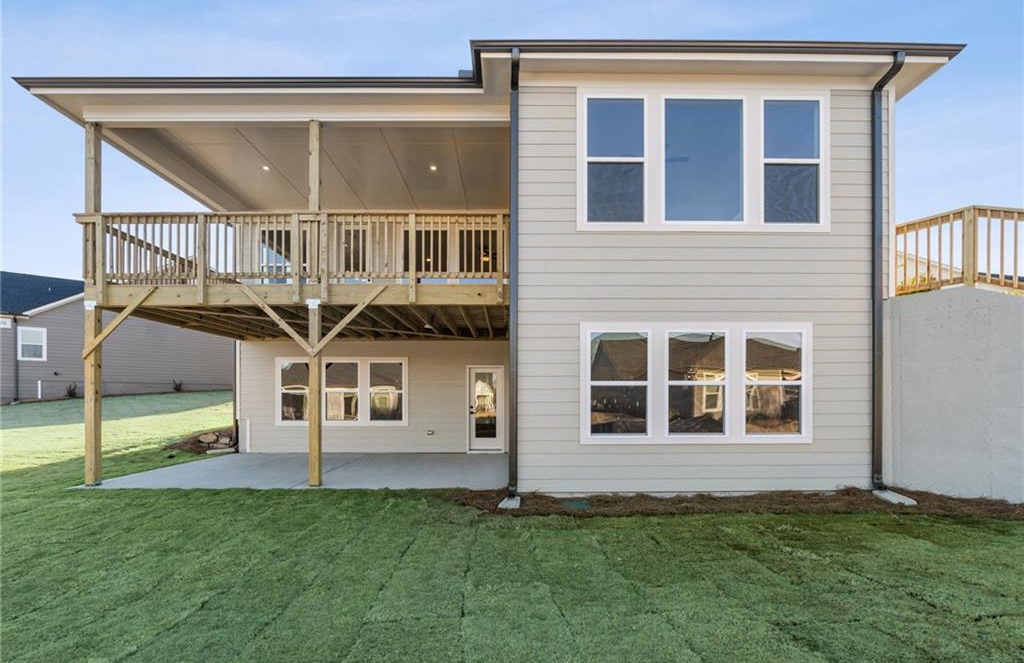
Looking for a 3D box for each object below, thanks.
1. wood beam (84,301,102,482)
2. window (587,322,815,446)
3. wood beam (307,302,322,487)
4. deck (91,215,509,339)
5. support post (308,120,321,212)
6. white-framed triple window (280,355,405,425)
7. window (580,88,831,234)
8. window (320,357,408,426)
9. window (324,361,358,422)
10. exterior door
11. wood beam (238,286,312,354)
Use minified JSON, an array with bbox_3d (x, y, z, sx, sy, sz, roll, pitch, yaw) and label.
[{"bbox_3d":[-6.511,0.965,7.080,0.155,2.830,0.155,0,0,-1],"label":"wood beam"},{"bbox_3d":[2.613,0.736,6.440,3.287,1.726,0.100,0,0,-1],"label":"window"},{"bbox_3d":[-3.057,0.965,7.080,0.155,2.860,0.155,0,0,-1],"label":"wood beam"},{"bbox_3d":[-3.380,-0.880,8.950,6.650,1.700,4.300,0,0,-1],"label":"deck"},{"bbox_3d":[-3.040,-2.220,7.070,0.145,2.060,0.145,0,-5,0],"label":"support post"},{"bbox_3d":[-4.178,1.480,11.200,3.261,1.715,0.100,0,0,-1],"label":"white-framed triple window"},{"bbox_3d":[2.712,-2.442,6.440,3.599,2.049,0.100,0,0,-1],"label":"window"},{"bbox_3d":[-3.642,1.480,11.200,2.190,1.715,0.100,0,0,-1],"label":"window"},{"bbox_3d":[-4.190,1.480,11.200,0.874,1.543,0.100,0,0,-1],"label":"window"},{"bbox_3d":[-0.642,1.925,11.200,0.891,2.141,0.100,0,0,-1],"label":"exterior door"},{"bbox_3d":[-3.612,-0.192,6.980,1.520,0.100,0.060,43,0,0],"label":"wood beam"}]

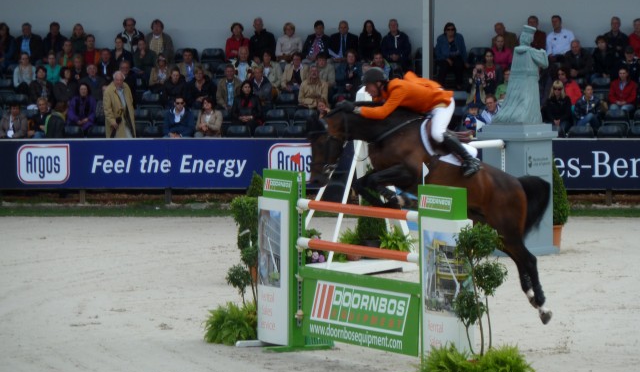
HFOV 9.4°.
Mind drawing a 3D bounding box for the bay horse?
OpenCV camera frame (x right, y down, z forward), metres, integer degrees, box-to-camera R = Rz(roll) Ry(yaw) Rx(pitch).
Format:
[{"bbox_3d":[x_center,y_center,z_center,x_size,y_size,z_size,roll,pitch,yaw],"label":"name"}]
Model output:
[{"bbox_3d":[1.111,0.244,38.700,2.650,1.850,0.700,12,-2,-20],"label":"bay horse"}]

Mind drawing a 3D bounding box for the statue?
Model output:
[{"bbox_3d":[2.861,-1.591,55.400,0.600,1.430,0.620,2,3,37],"label":"statue"}]

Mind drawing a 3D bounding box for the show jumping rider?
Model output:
[{"bbox_3d":[0.900,-0.631,38.600,1.250,1.100,0.700,-1,3,-20],"label":"show jumping rider"}]

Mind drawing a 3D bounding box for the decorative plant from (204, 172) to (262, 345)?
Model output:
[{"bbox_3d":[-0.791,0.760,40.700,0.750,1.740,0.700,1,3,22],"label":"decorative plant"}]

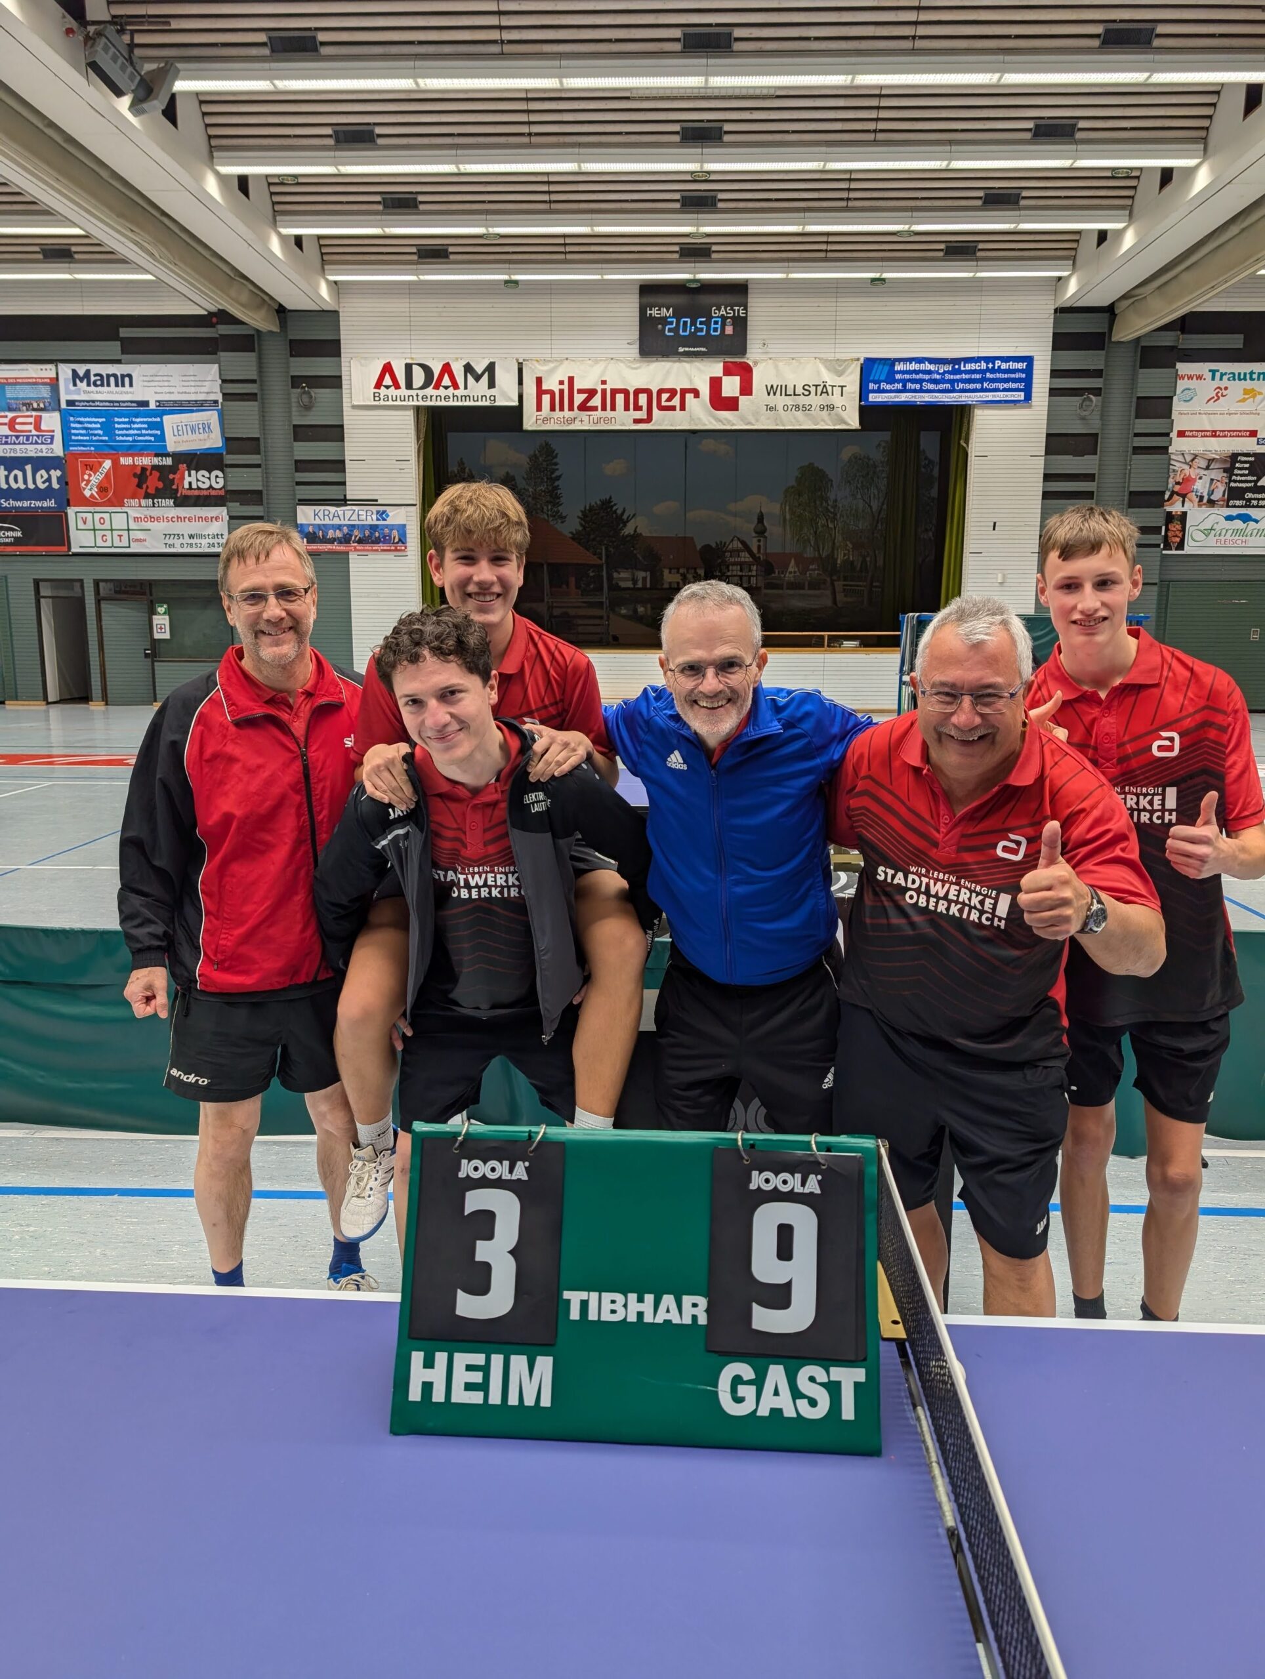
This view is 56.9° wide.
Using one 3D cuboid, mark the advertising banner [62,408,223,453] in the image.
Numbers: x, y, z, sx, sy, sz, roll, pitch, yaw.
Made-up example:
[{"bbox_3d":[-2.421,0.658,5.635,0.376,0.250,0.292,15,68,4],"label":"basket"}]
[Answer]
[{"bbox_3d":[-8.786,-7.345,20.966,2.913,0.757,0.030,0,11,2],"label":"advertising banner"}]

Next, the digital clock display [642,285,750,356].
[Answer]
[{"bbox_3d":[1.052,-8.893,20.049,1.852,1.150,0.150,1,11,2],"label":"digital clock display"}]

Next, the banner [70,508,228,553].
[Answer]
[{"bbox_3d":[-8.829,-5.638,21.295,2.932,0.797,0.030,0,11,2],"label":"banner"}]

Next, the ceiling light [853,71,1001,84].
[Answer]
[{"bbox_3d":[3.087,-8.013,12.238,1.520,0.070,0.240,1,11,2],"label":"ceiling light"}]

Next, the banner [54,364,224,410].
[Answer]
[{"bbox_3d":[-8.863,-8.159,21.010,2.914,0.759,0.030,1,11,2],"label":"banner"}]

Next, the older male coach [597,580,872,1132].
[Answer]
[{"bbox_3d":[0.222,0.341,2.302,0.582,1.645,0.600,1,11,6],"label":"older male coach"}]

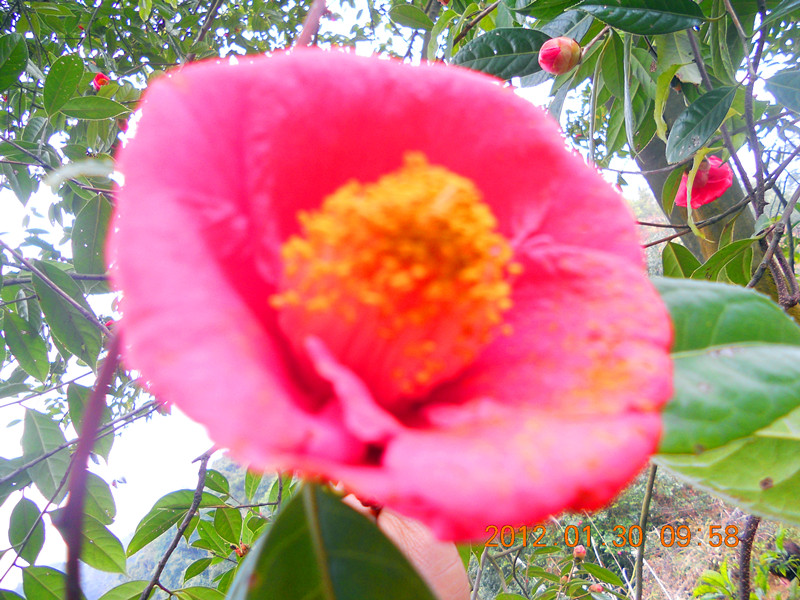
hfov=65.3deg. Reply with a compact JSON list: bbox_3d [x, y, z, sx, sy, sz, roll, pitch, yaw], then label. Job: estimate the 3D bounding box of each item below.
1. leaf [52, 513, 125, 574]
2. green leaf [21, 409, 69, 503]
[{"bbox_3d":[-0.274,0.211,0.550,0.085,0.039,0.010,34,32,7],"label":"leaf"},{"bbox_3d":[-0.344,0.149,0.600,0.043,0.099,0.010,-29,-12,4],"label":"green leaf"}]

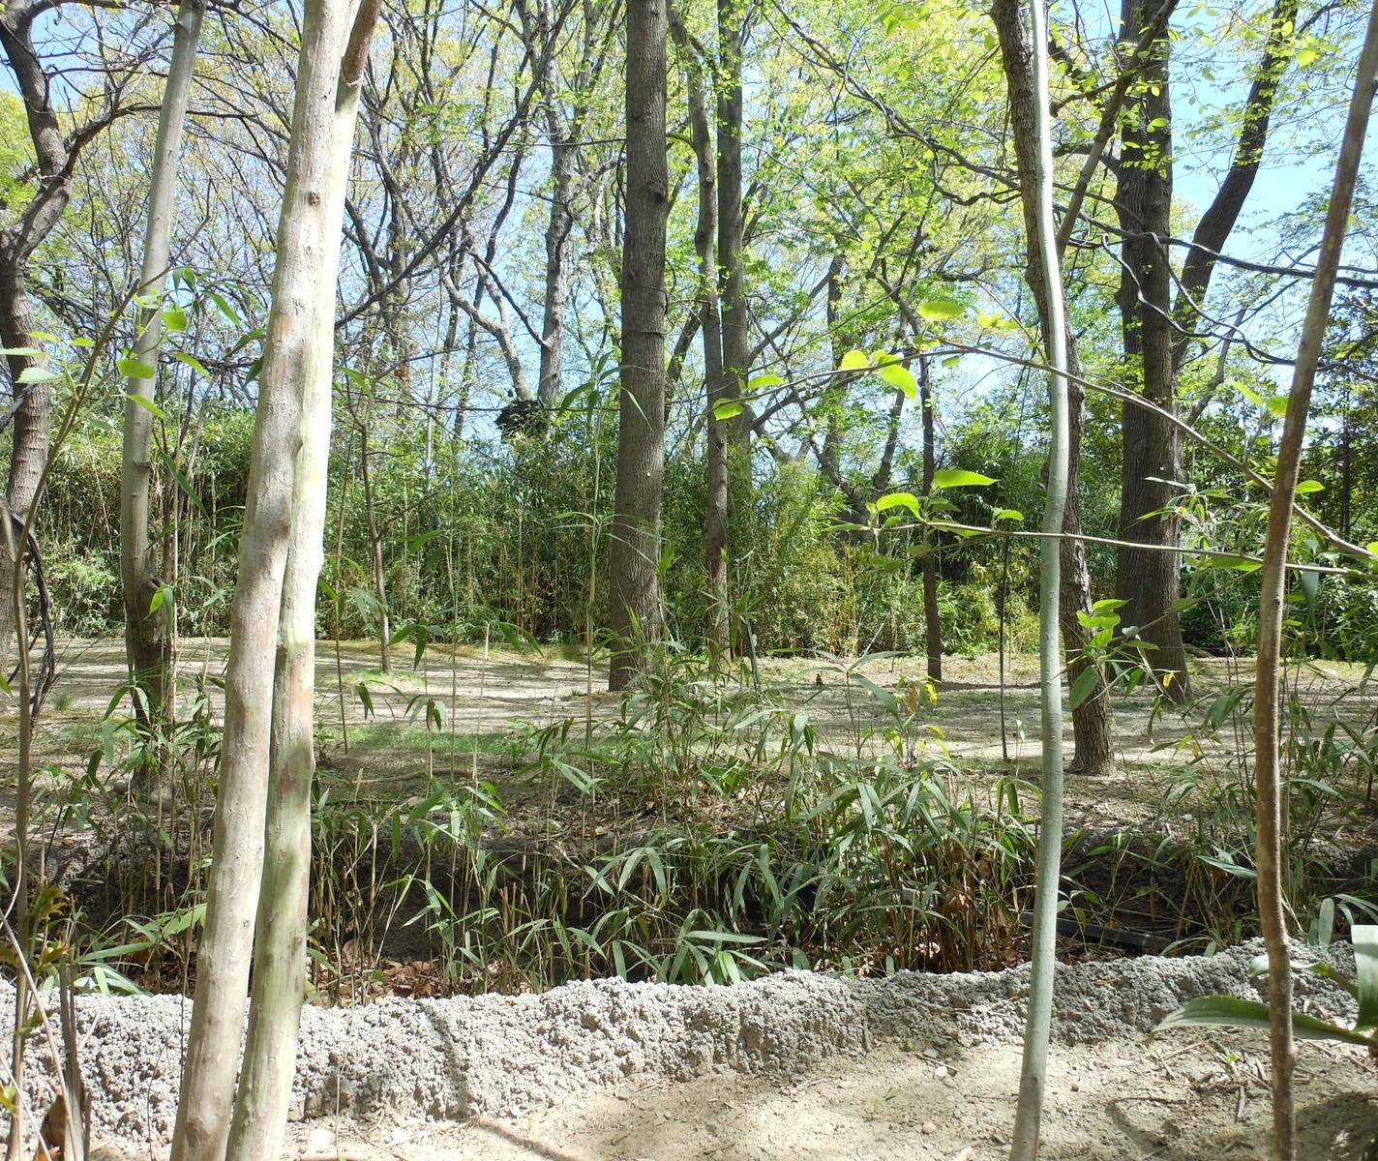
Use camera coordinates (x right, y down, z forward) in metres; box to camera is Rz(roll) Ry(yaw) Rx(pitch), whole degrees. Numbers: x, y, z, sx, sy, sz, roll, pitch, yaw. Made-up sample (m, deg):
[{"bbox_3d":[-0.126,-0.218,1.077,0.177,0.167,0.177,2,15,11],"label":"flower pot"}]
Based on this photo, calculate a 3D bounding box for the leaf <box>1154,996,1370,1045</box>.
[{"bbox_3d":[0.687,0.527,1.500,0.260,0.058,0.060,0,-1,0],"label":"leaf"}]

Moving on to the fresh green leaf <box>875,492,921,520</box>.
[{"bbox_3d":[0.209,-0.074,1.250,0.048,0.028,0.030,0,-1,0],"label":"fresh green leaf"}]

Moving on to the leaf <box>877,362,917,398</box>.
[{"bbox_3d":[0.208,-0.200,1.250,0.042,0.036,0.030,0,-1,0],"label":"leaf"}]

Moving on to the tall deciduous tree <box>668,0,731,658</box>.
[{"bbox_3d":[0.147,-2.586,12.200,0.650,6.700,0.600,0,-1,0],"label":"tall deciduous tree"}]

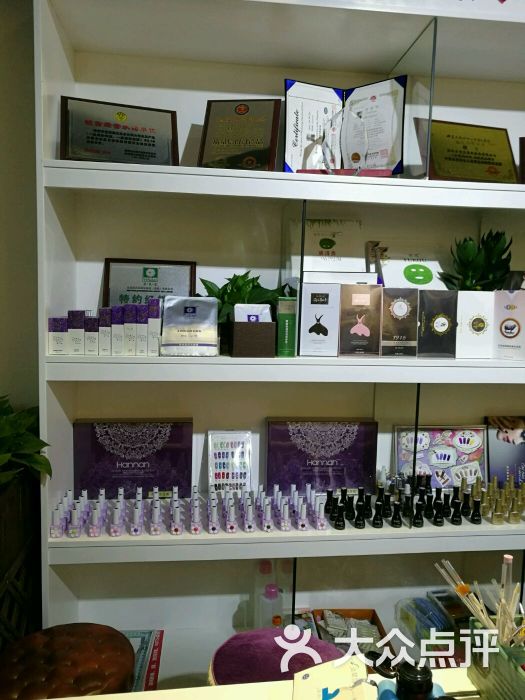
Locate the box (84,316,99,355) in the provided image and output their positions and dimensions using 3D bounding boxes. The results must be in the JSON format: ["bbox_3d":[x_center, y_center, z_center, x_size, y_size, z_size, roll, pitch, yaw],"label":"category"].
[{"bbox_3d":[-0.479,-0.037,1.544,0.037,0.105,0.037,1,5,-7],"label":"box"}]

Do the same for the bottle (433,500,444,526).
[{"bbox_3d":[0.512,0.475,1.595,0.029,0.070,0.029,1,5,-7],"label":"bottle"}]

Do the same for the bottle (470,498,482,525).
[{"bbox_3d":[0.632,0.474,1.609,0.029,0.070,0.028,1,6,-7],"label":"bottle"}]

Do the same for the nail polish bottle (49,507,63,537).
[{"bbox_3d":[-0.591,0.494,1.565,0.033,0.081,0.029,1,5,-7],"label":"nail polish bottle"}]

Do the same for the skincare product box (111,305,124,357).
[{"bbox_3d":[-0.385,-0.052,1.462,0.032,0.134,0.033,1,5,-7],"label":"skincare product box"}]

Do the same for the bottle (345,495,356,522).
[{"bbox_3d":[0.276,0.493,1.712,0.032,0.073,0.032,1,5,-7],"label":"bottle"}]

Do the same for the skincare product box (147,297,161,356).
[{"bbox_3d":[-0.291,-0.061,1.472,0.031,0.153,0.032,1,5,-7],"label":"skincare product box"}]

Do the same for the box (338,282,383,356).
[{"bbox_3d":[0.285,-0.086,1.617,0.119,0.208,0.045,1,5,-7],"label":"box"}]

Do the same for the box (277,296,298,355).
[{"bbox_3d":[0.068,-0.065,1.512,0.048,0.165,0.047,1,5,-7],"label":"box"}]

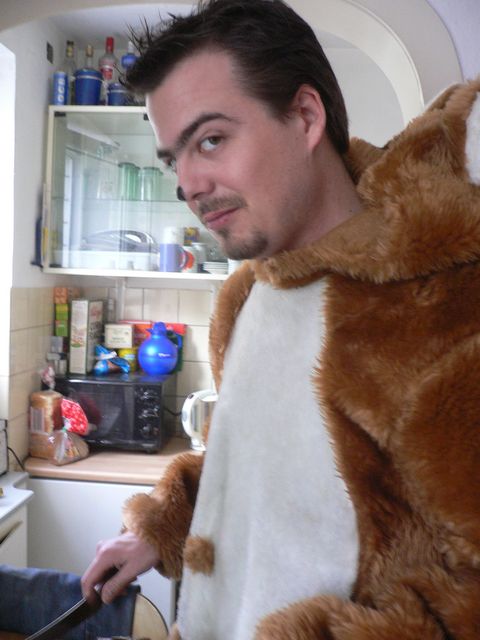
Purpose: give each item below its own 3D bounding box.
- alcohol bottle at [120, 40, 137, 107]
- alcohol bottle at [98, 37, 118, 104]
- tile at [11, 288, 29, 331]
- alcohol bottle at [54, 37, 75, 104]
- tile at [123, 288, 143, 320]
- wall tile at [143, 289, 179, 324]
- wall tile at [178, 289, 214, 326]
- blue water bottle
[{"bbox_3d":[-0.424,-0.927,2.490,0.070,0.282,0.070,3,4,5],"label":"alcohol bottle"},{"bbox_3d":[-0.509,-0.942,2.507,0.078,0.302,0.078,3,4,5],"label":"alcohol bottle"},{"bbox_3d":[-0.759,-0.035,2.218,0.010,0.150,0.145,3,4,5],"label":"tile"},{"bbox_3d":[-0.664,-0.941,2.522,0.075,0.287,0.075,3,4,5],"label":"alcohol bottle"},{"bbox_3d":[-0.482,-0.061,2.747,0.150,0.150,0.010,3,4,5],"label":"tile"},{"bbox_3d":[-0.333,-0.054,2.733,0.150,0.150,0.010,3,4,5],"label":"wall tile"},{"bbox_3d":[-0.183,-0.047,2.719,0.150,0.150,0.010,3,4,5],"label":"wall tile"},{"bbox_3d":[-0.324,0.115,2.594,0.178,0.218,0.160,2,4,-13],"label":"blue water bottle"}]

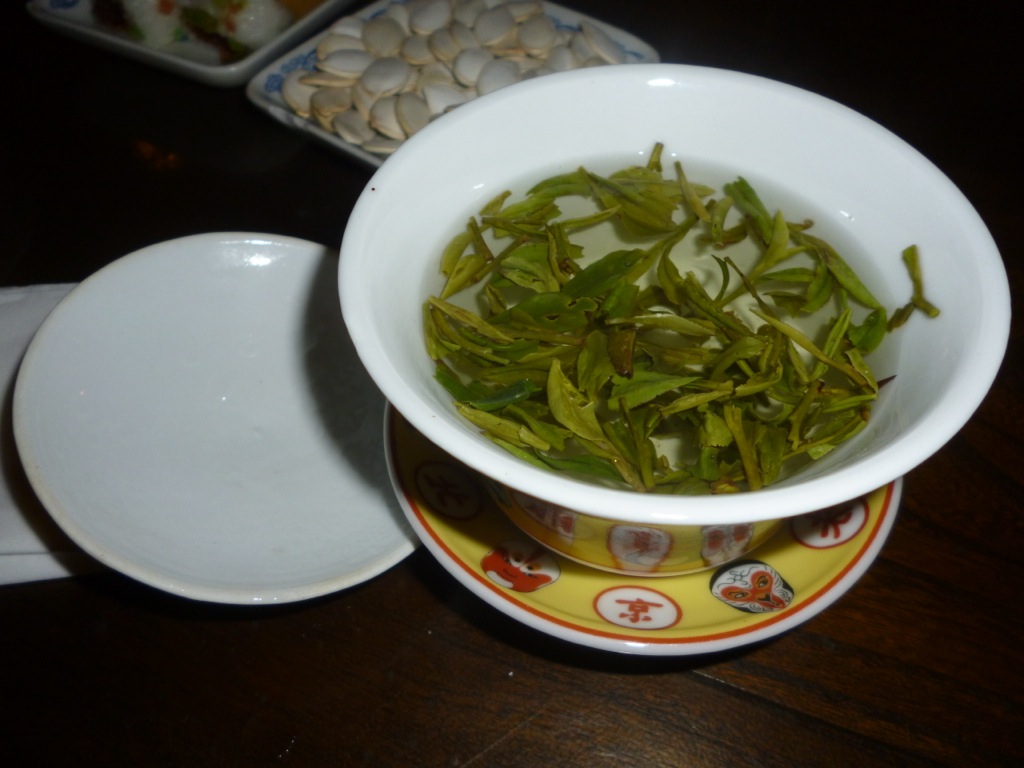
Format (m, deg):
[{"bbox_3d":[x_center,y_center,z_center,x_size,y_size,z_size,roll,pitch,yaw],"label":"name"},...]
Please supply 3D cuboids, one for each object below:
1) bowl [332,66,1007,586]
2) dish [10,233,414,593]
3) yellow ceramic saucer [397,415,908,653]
[{"bbox_3d":[0.026,-0.005,0.163,0.108,0.062,0.108,-1,52,2],"label":"bowl"},{"bbox_3d":[-0.056,0.008,0.187,0.094,0.021,0.094,10,53,-14],"label":"dish"},{"bbox_3d":[0.027,0.011,0.183,0.108,0.022,0.108,-3,52,0],"label":"yellow ceramic saucer"}]

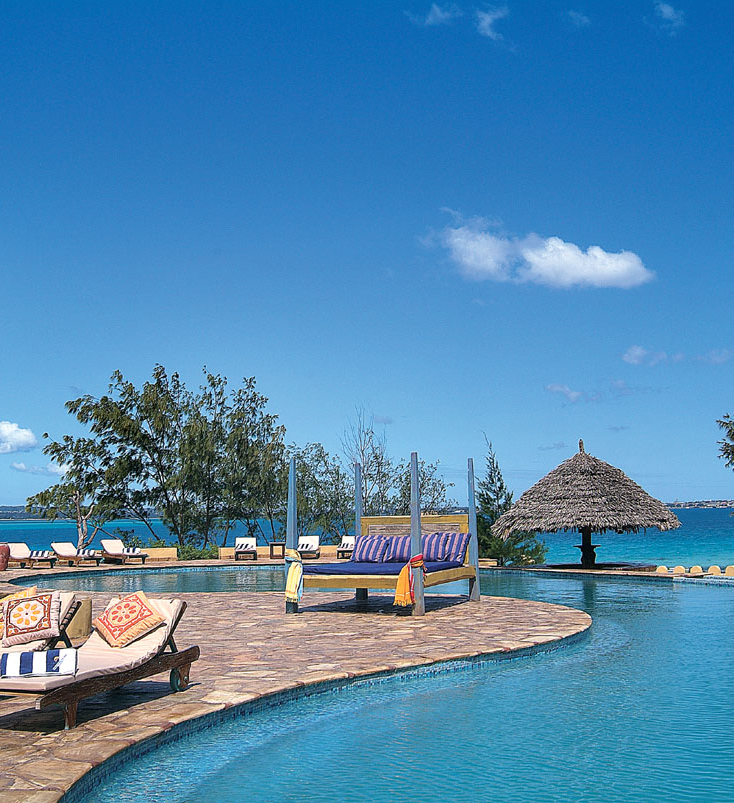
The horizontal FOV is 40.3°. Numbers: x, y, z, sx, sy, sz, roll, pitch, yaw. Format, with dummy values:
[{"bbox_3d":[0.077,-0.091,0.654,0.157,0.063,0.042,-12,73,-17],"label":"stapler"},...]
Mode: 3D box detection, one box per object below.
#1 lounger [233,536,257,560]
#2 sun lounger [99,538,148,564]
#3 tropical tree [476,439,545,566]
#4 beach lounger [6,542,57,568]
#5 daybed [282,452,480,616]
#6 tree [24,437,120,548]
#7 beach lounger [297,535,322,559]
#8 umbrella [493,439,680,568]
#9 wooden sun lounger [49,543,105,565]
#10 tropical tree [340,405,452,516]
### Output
[{"bbox_3d":[-3.727,4.552,31.036,0.665,0.714,2.100,0,-6,-6],"label":"lounger"},{"bbox_3d":[-7.314,4.521,30.087,0.653,0.696,2.158,4,-8,-37],"label":"sun lounger"},{"bbox_3d":[3.658,2.518,25.914,1.778,3.388,1.778,-2,-6,8],"label":"tropical tree"},{"bbox_3d":[-9.625,4.400,28.645,0.653,0.696,2.158,5,-9,-44],"label":"beach lounger"},{"bbox_3d":[0.282,1.956,14.962,2.098,2.200,2.357,-4,-7,26],"label":"daybed"},{"bbox_3d":[-10.226,3.269,35.000,3.323,4.230,3.300,-1,-6,0],"label":"tree"},{"bbox_3d":[-1.757,4.567,31.457,0.665,0.714,2.100,-1,-6,-1],"label":"beach lounger"},{"bbox_3d":[5.394,2.449,24.791,4.620,3.220,4.620,-2,-6,12],"label":"umbrella"},{"bbox_3d":[-8.307,4.375,28.762,0.665,0.714,2.100,5,-9,-44],"label":"wooden sun lounger"},{"bbox_3d":[1.046,2.766,35.500,3.921,5.177,3.800,-1,-6,0],"label":"tropical tree"}]

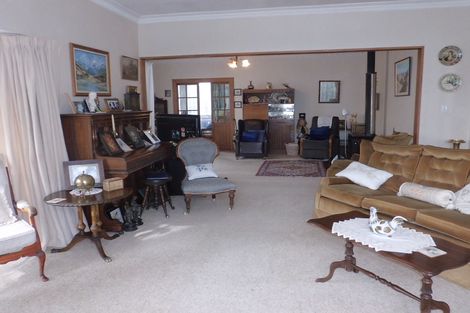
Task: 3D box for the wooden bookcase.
[{"bbox_3d":[0.921,-0.932,9.120,1.349,1.689,0.456,1,9,10],"label":"wooden bookcase"}]

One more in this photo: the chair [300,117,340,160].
[{"bbox_3d":[2.211,-0.489,8.642,0.780,0.980,0.850,4,11,29],"label":"chair"}]

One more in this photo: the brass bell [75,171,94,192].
[{"bbox_3d":[-1.521,0.251,3.429,0.188,0.200,0.188,1,10,11],"label":"brass bell"}]

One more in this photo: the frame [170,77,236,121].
[{"bbox_3d":[-0.904,-1.165,9.679,1.840,2.100,0.120,0,9,10],"label":"frame"}]

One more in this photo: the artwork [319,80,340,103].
[{"bbox_3d":[2.509,-1.702,8.981,0.570,0.580,0.030,0,9,10],"label":"artwork"}]

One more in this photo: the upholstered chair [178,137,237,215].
[{"bbox_3d":[-0.427,0.232,4.548,0.660,0.840,0.740,-4,9,-17],"label":"upholstered chair"}]

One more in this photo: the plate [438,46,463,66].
[{"bbox_3d":[2.925,-1.356,4.601,0.285,0.265,0.030,1,9,10],"label":"plate"}]

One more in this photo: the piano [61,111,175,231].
[{"bbox_3d":[-1.315,0.087,4.280,0.716,1.240,1.516,1,9,10],"label":"piano"}]

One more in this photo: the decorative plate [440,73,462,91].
[{"bbox_3d":[3.527,-1.214,5.546,0.335,0.285,0.035,0,9,10],"label":"decorative plate"}]

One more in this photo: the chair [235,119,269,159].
[{"bbox_3d":[0.430,-0.467,8.591,0.770,0.950,0.850,-1,9,-1],"label":"chair"}]

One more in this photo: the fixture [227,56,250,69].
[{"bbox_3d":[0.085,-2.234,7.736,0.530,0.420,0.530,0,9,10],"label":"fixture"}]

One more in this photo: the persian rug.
[{"bbox_3d":[1.193,0.235,7.043,1.293,0.010,1.715,1,9,10],"label":"persian rug"}]

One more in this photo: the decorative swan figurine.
[{"bbox_3d":[1.133,0.478,2.494,0.260,0.185,0.130,2,10,19],"label":"decorative swan figurine"}]

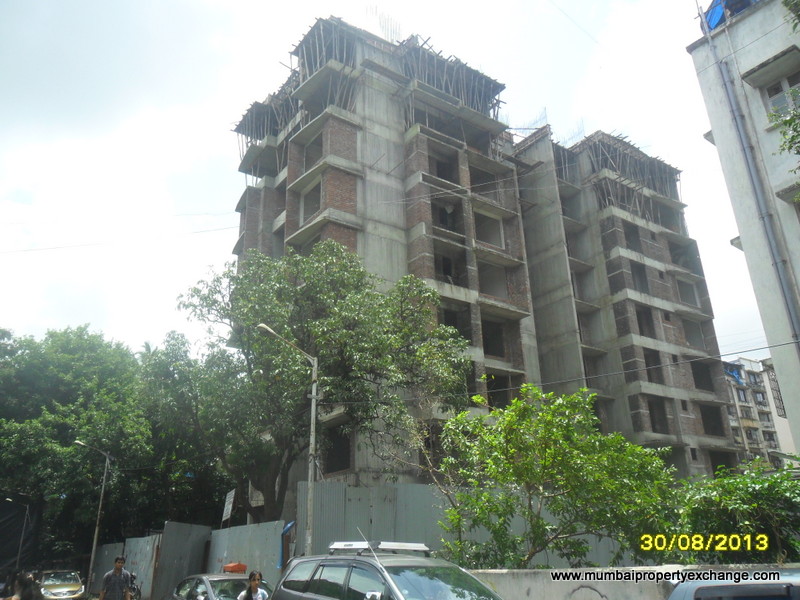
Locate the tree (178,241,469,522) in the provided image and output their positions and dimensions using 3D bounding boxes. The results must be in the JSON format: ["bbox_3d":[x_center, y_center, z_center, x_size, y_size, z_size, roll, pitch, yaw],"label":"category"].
[{"bbox_3d":[-2.594,3.623,21.009,10.300,12.600,9.000,1,-22,-7],"label":"tree"}]

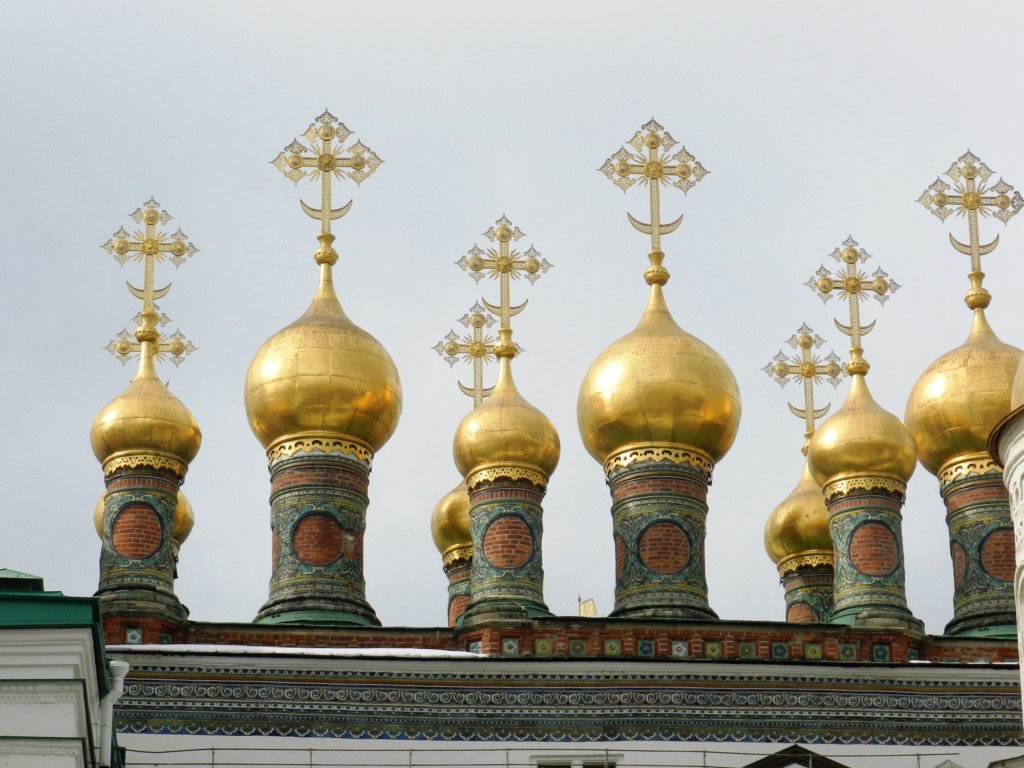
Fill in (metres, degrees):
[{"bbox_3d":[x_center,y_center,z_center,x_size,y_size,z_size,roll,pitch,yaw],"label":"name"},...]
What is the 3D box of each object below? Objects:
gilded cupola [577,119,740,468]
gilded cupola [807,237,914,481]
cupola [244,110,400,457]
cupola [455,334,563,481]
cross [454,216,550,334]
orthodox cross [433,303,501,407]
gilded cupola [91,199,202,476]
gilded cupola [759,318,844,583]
[{"bbox_3d":[2.986,-1.923,70.167,3.318,8.092,3.318,2,-24,-6],"label":"gilded cupola"},{"bbox_3d":[6.872,-0.448,67.542,2.152,5.602,2.152,2,-24,-6],"label":"gilded cupola"},{"bbox_3d":[-3.842,-2.103,69.427,3.220,7.965,3.220,2,-24,-6],"label":"cupola"},{"bbox_3d":[-0.093,0.476,66.315,2.099,3.362,2.099,2,-24,-6],"label":"cupola"},{"bbox_3d":[-0.136,-2.231,67.500,1.992,2.549,0.200,2,-24,-6],"label":"cross"},{"bbox_3d":[-0.701,-0.614,71.573,1.992,2.504,0.200,2,-24,-6],"label":"orthodox cross"},{"bbox_3d":[-7.042,-0.984,66.139,2.152,5.963,2.152,2,-24,-6],"label":"gilded cupola"},{"bbox_3d":[6.293,1.319,71.550,2.131,5.772,2.131,2,-24,-6],"label":"gilded cupola"}]

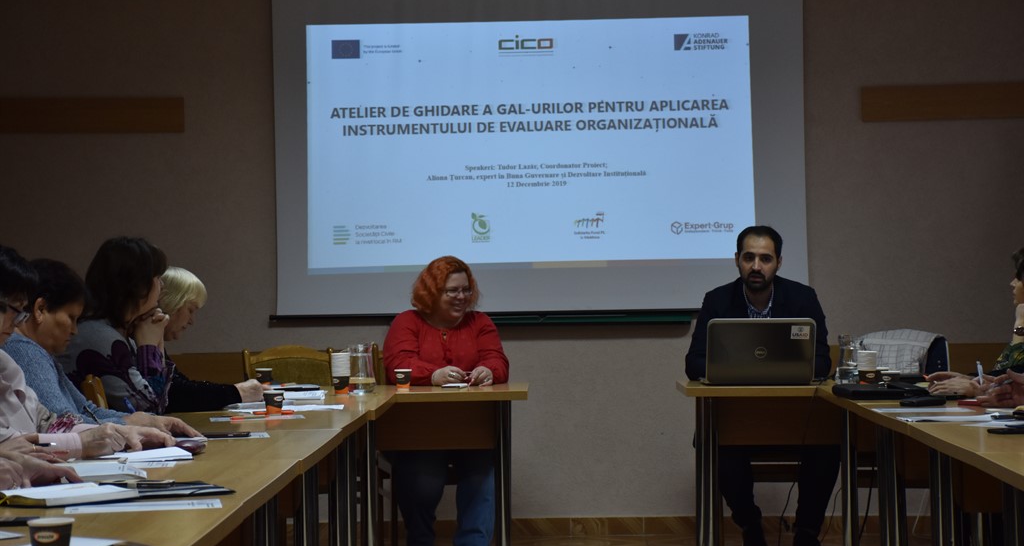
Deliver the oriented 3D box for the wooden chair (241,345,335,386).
[{"bbox_3d":[-0.905,0.740,10.300,0.440,0.900,0.500,-1,0,-2],"label":"wooden chair"}]

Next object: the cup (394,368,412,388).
[{"bbox_3d":[-0.426,0.418,10.030,0.070,0.077,0.070,-1,0,0],"label":"cup"}]

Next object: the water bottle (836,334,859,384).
[{"bbox_3d":[1.297,0.334,9.860,0.100,0.192,0.100,-1,0,-11],"label":"water bottle"}]

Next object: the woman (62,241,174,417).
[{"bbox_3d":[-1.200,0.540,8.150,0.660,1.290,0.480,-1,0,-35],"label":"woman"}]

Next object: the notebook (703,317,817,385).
[{"bbox_3d":[0.976,0.308,10.021,0.415,0.255,0.350,-1,0,0],"label":"notebook"}]

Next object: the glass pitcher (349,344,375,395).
[{"bbox_3d":[-0.572,0.360,9.760,0.104,0.194,0.104,-1,0,0],"label":"glass pitcher"}]

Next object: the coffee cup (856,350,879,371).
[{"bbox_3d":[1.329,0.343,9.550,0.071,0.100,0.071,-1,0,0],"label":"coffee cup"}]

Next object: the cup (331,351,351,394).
[{"bbox_3d":[-0.649,0.381,9.700,0.069,0.155,0.069,-1,0,0],"label":"cup"}]

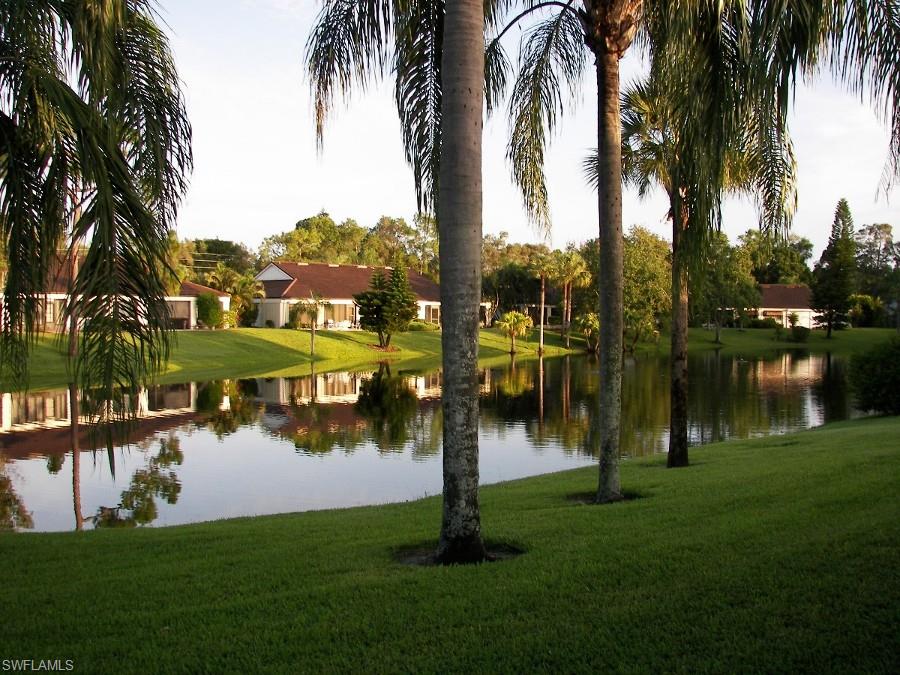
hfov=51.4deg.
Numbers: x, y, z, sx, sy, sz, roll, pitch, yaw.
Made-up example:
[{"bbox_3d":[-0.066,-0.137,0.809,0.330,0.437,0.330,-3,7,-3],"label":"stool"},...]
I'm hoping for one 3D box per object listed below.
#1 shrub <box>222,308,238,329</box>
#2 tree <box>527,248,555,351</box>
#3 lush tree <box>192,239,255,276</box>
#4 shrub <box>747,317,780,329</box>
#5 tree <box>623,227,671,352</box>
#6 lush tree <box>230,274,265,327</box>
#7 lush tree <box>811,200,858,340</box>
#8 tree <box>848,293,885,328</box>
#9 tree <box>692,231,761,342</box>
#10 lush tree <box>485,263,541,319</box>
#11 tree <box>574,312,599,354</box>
[{"bbox_3d":[-18.530,-1.580,79.000,1.350,1.730,1.350,0,1,0],"label":"shrub"},{"bbox_3d":[7.960,-3.130,81.400,2.610,8.870,2.610,0,1,0],"label":"tree"},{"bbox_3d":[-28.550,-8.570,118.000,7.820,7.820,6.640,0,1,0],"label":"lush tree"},{"bbox_3d":[39.188,-1.875,117.000,4.250,1.500,1.800,0,1,0],"label":"shrub"},{"bbox_3d":[17.710,-4.460,87.000,6.320,11.710,6.320,0,1,0],"label":"tree"},{"bbox_3d":[-18.606,-3.308,86.000,3.120,4.960,3.120,0,1,0],"label":"lush tree"},{"bbox_3d":[47.180,-8.480,115.000,5.280,17.200,5.280,0,1,0],"label":"lush tree"},{"bbox_3d":[53.397,-3.462,120.000,4.620,4.620,4.620,0,1,0],"label":"tree"},{"bbox_3d":[29.541,-5.288,100.000,7.260,11.860,7.260,0,1,0],"label":"tree"},{"bbox_3d":[7.230,-5.290,110.000,6.820,7.050,6.480,0,1,0],"label":"lush tree"},{"bbox_3d":[12.623,-0.454,85.000,2.630,3.630,2.630,0,1,0],"label":"tree"}]

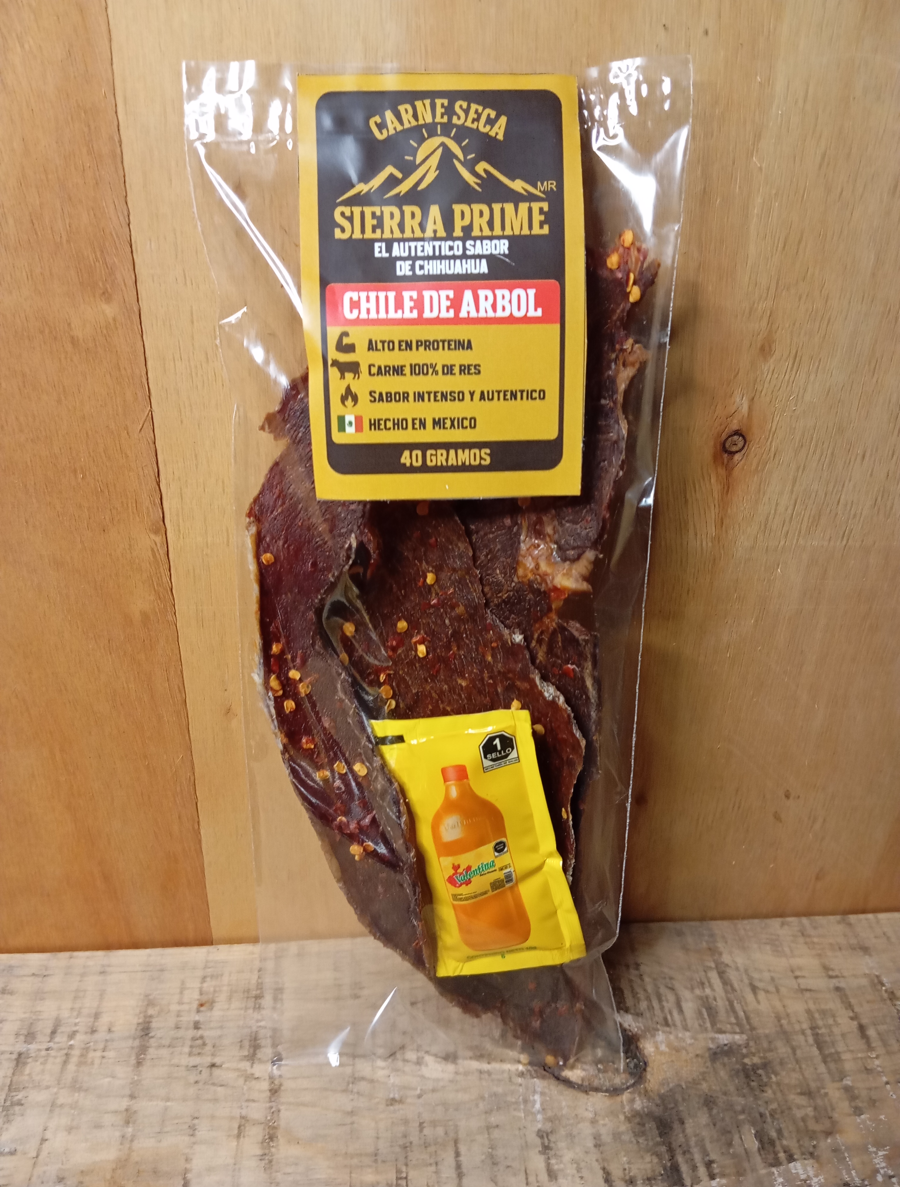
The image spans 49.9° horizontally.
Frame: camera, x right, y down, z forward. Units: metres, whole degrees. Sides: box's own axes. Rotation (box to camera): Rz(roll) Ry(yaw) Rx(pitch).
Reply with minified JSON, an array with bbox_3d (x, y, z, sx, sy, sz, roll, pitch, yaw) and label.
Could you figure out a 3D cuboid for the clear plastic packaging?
[{"bbox_3d":[-0.002,0.018,0.254,0.115,0.282,0.032,-1,19,-2],"label":"clear plastic packaging"}]

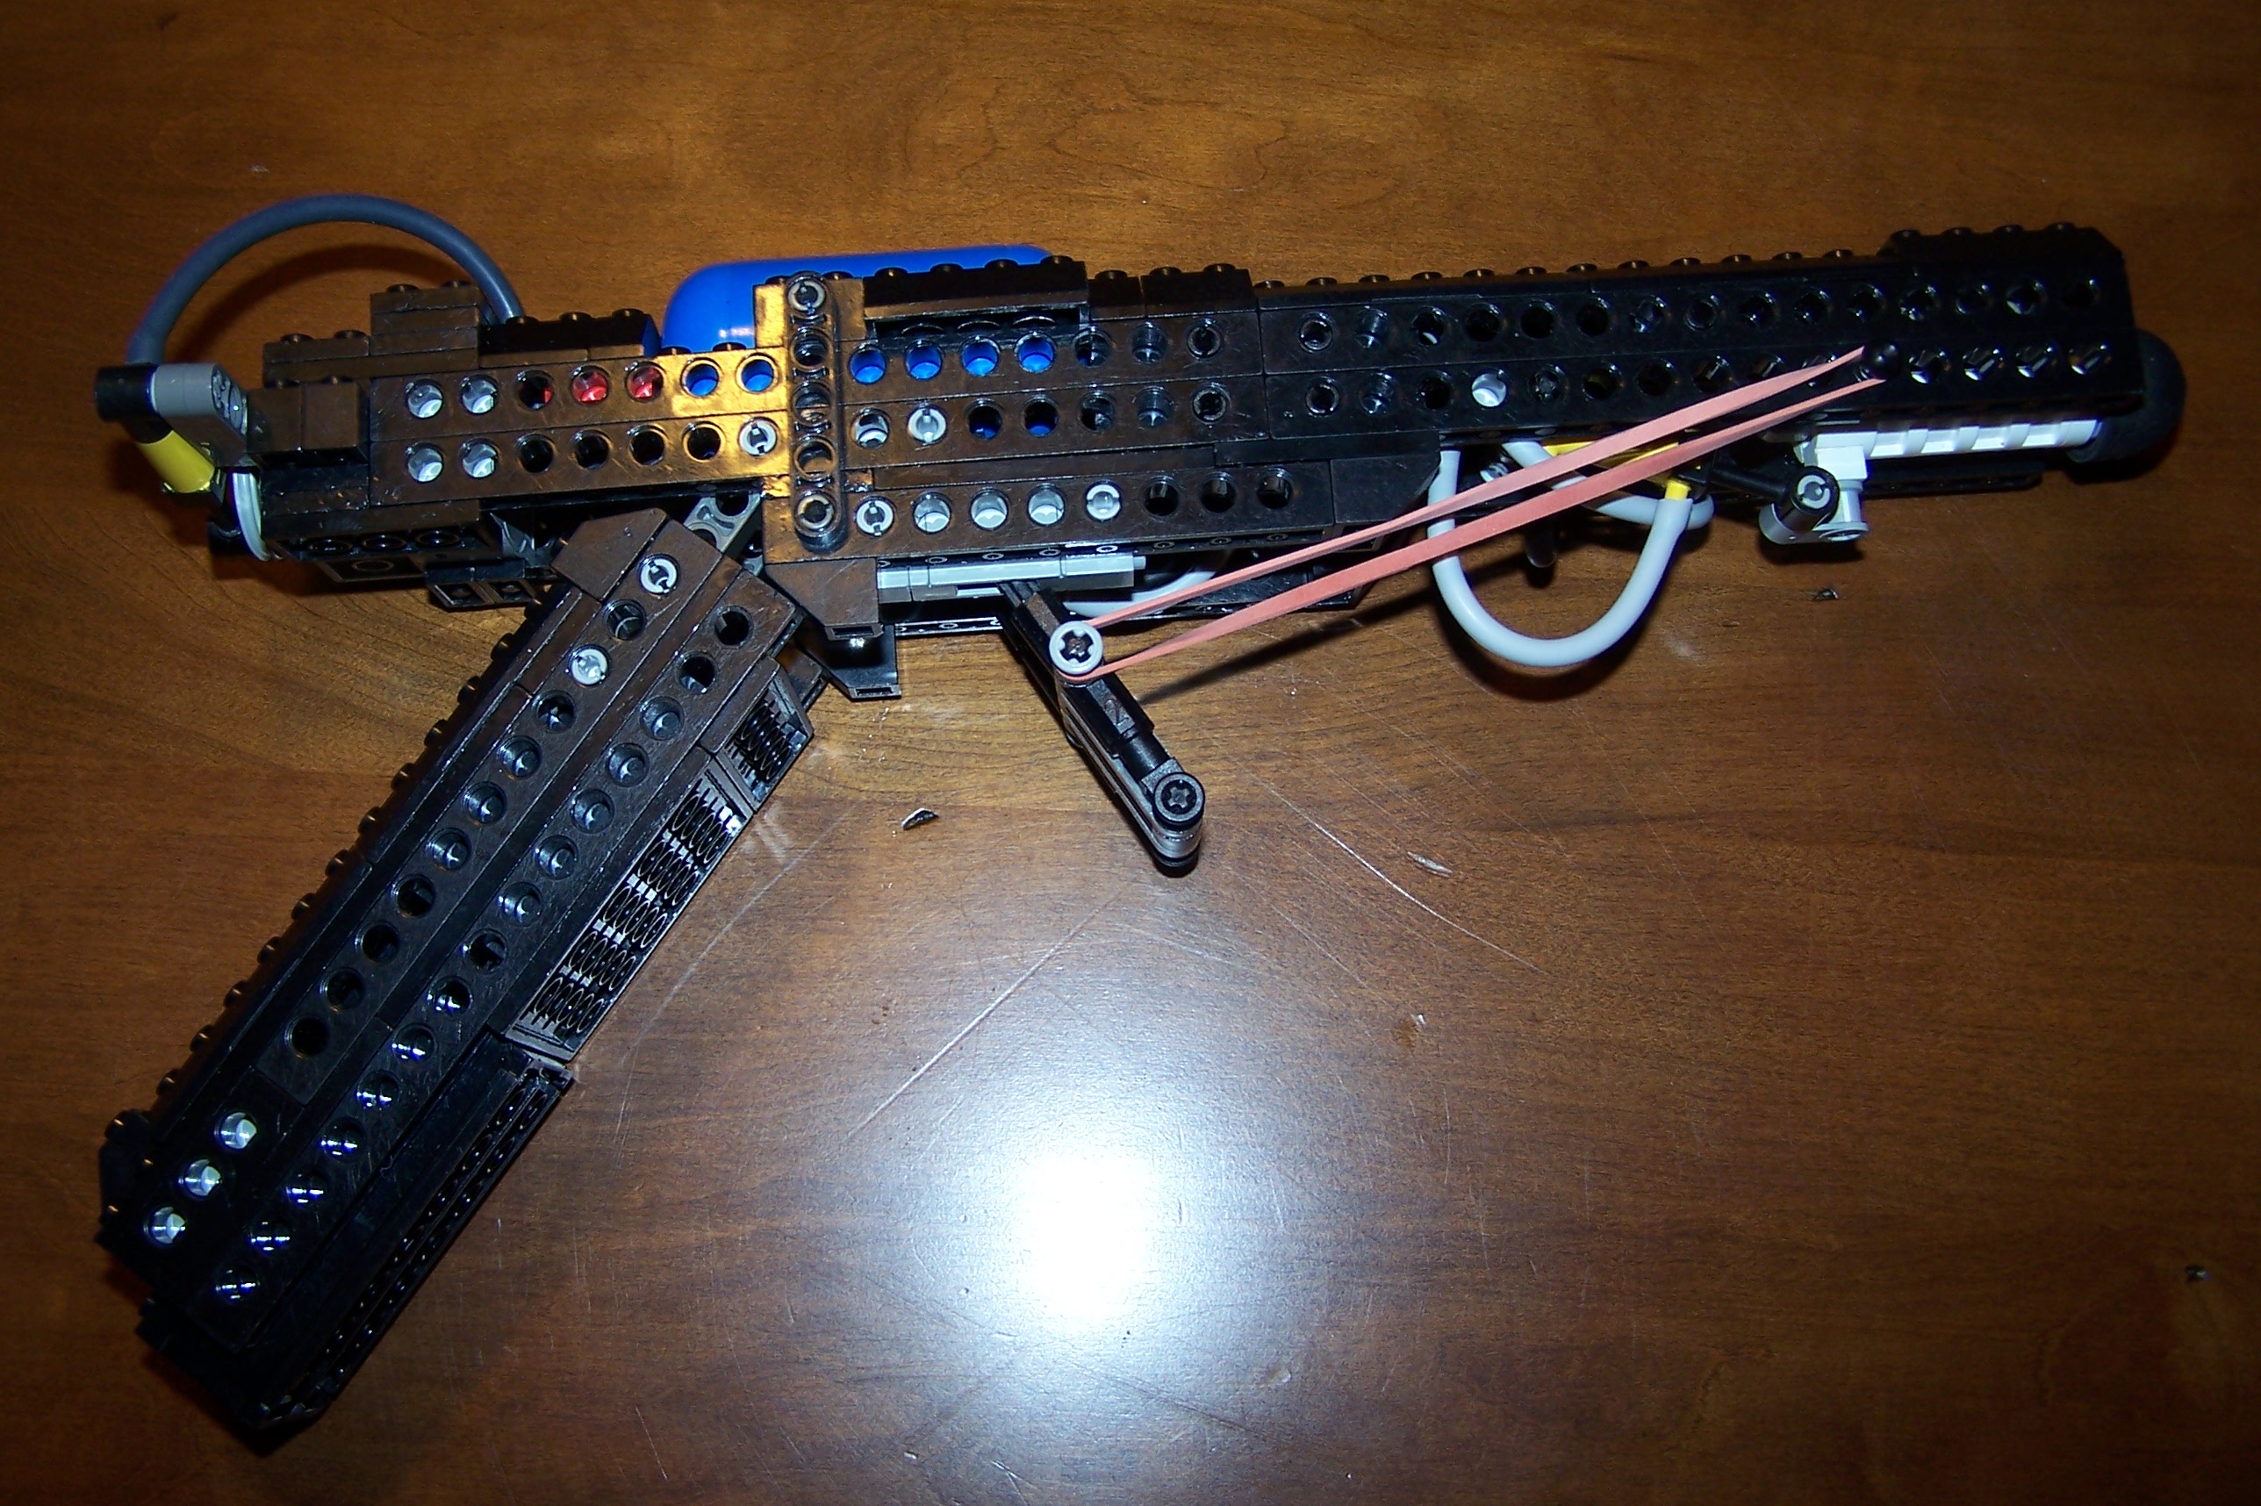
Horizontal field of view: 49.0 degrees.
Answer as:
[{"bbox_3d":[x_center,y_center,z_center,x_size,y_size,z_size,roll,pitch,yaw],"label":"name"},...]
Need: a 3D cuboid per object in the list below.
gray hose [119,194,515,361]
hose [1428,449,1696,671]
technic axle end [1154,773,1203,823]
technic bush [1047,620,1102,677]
[{"bbox_3d":[-0.123,-0.072,0.381,0.060,0.009,0.026,-4,78,0],"label":"gray hose"},{"bbox_3d":[0.063,-0.029,0.362,0.039,0.012,0.033,-4,78,0],"label":"hose"},{"bbox_3d":[0.007,0.007,0.353,0.007,0.008,0.007,-4,78,0],"label":"technic axle end"},{"bbox_3d":[-0.007,-0.014,0.346,0.007,0.008,0.007,-4,78,0],"label":"technic bush"}]

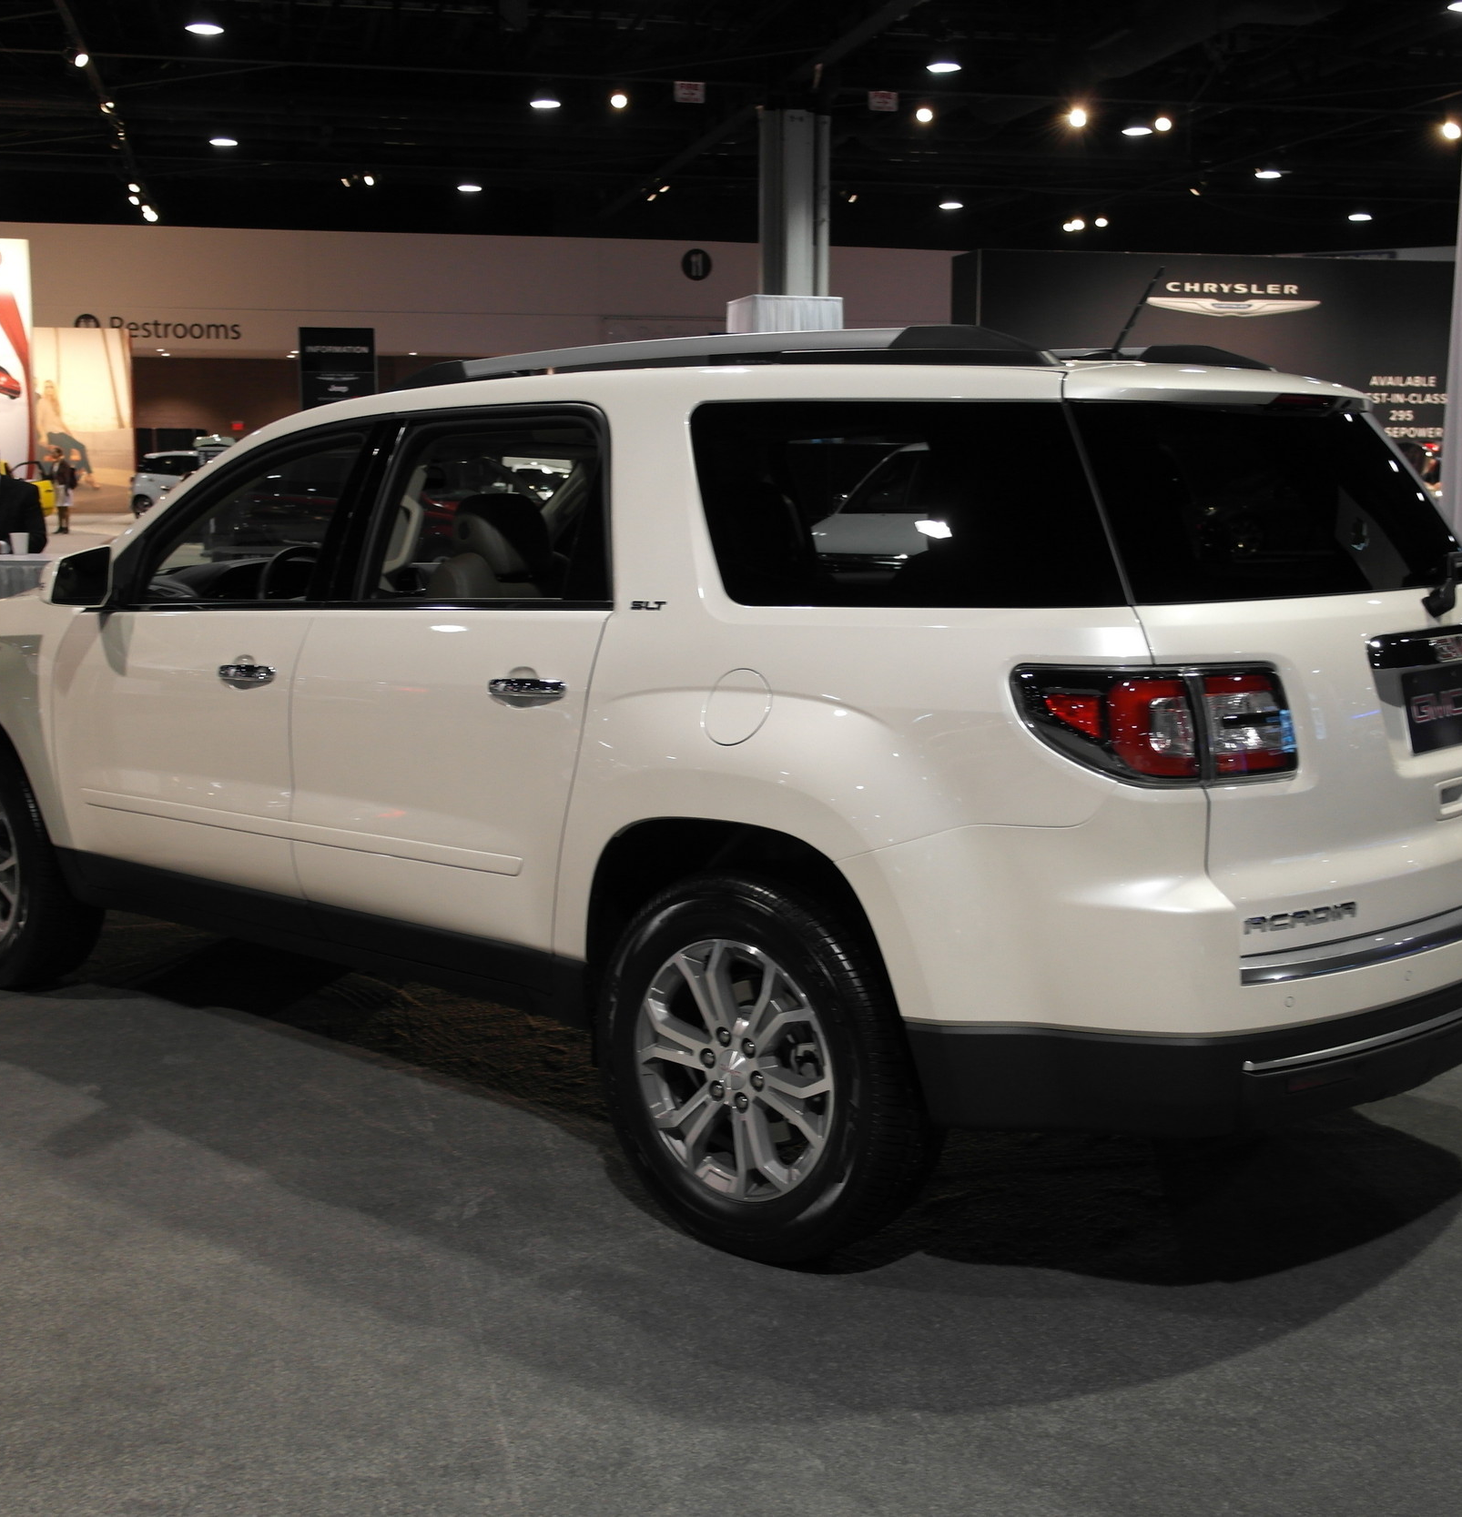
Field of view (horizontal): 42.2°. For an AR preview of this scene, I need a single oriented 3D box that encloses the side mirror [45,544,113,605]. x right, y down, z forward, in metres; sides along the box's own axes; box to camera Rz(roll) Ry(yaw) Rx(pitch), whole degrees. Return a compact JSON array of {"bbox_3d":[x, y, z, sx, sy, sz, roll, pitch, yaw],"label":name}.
[{"bbox_3d":[-1.769,-0.482,5.092,0.145,0.165,0.200,8,12,40],"label":"side mirror"}]

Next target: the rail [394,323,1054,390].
[{"bbox_3d":[-0.124,-0.888,4.228,1.980,0.100,0.070,8,11,40],"label":"rail"}]

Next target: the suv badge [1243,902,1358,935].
[{"bbox_3d":[0.993,0.276,3.301,0.264,0.034,0.012,-5,11,-31],"label":"suv badge"}]

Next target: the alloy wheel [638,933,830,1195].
[{"bbox_3d":[0.057,0.612,3.840,0.530,0.530,0.190,8,11,40],"label":"alloy wheel"}]

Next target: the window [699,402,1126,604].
[{"bbox_3d":[0.305,-0.479,3.572,1.060,0.410,0.060,7,-6,38],"label":"window"}]

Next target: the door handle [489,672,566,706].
[{"bbox_3d":[-0.435,-0.144,4.073,0.230,0.055,0.055,8,11,40],"label":"door handle"}]

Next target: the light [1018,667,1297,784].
[{"bbox_3d":[0.740,-0.071,3.318,0.390,0.215,0.330,8,11,40],"label":"light"}]

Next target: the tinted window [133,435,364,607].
[{"bbox_3d":[-1.251,-0.609,4.891,0.870,0.470,0.060,5,-5,40],"label":"tinted window"}]

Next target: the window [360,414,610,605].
[{"bbox_3d":[-0.537,-0.548,4.297,0.800,0.450,0.060,5,-5,40],"label":"window"}]

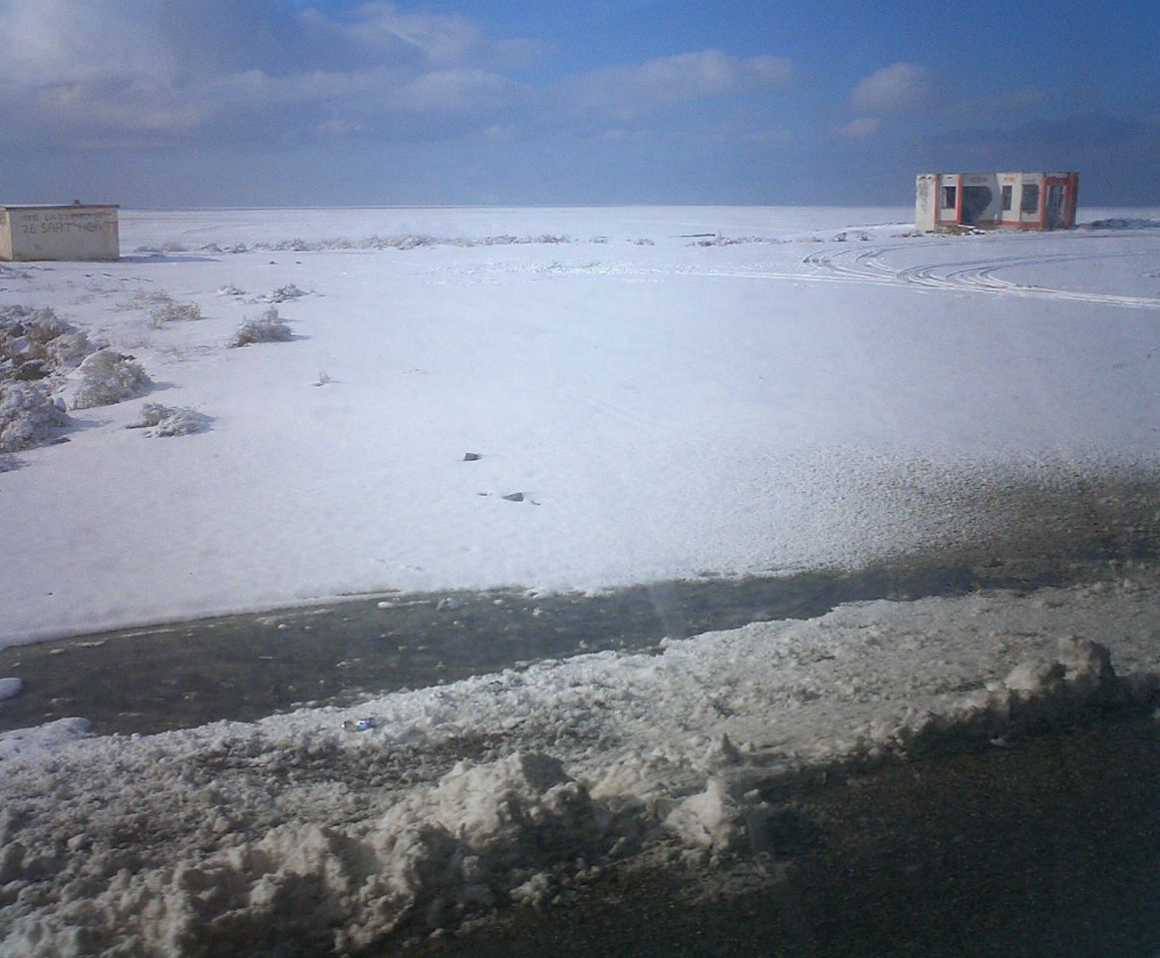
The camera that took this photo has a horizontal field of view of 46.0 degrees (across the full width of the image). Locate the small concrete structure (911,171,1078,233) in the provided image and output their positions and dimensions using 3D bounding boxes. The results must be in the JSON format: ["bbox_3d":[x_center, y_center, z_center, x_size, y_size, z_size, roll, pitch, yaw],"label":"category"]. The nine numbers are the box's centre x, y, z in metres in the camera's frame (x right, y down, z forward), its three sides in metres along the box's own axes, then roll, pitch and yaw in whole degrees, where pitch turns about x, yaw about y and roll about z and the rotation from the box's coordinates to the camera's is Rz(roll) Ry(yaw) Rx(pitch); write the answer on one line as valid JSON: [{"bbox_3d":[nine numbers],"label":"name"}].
[{"bbox_3d":[24.705,-16.377,80.859,8.260,3.250,4.500,7,13,30],"label":"small concrete structure"}]

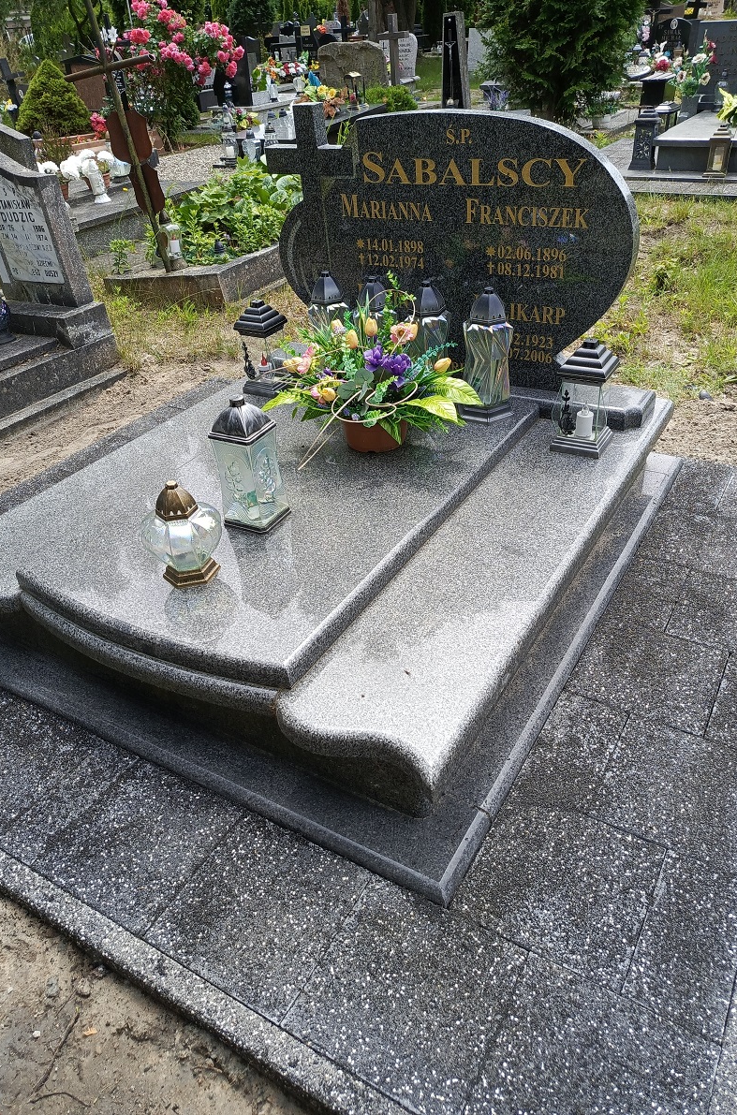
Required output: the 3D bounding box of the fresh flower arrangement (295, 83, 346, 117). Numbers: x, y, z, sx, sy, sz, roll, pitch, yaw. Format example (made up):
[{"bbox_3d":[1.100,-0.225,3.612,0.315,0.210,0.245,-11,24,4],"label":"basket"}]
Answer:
[{"bbox_3d":[-0.537,-5.142,8.700,0.530,0.330,0.420,7,36,17],"label":"fresh flower arrangement"}]

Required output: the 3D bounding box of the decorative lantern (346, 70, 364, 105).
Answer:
[{"bbox_3d":[-0.154,-5.532,9.100,0.170,0.350,0.170,7,36,17],"label":"decorative lantern"}]

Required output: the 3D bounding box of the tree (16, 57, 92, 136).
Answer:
[{"bbox_3d":[-4.558,-6.660,11.200,1.050,1.000,1.050,15,39,27],"label":"tree"}]

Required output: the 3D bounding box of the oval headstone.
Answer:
[{"bbox_3d":[0.253,-1.115,2.784,1.390,0.933,0.088,15,40,27],"label":"oval headstone"}]

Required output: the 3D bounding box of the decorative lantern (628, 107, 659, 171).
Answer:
[{"bbox_3d":[2.661,-4.018,7.423,0.235,0.490,0.235,16,39,27],"label":"decorative lantern"}]

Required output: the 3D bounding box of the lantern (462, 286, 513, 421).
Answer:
[{"bbox_3d":[0.419,-0.726,2.736,0.205,0.443,0.215,1,35,8],"label":"lantern"}]

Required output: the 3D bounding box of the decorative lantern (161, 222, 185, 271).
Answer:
[{"bbox_3d":[-1.359,-2.178,5.368,0.155,0.270,0.155,-12,35,-9],"label":"decorative lantern"}]

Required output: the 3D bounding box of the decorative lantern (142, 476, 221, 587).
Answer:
[{"bbox_3d":[-0.494,-0.074,2.047,0.212,0.281,0.212,-14,35,-13],"label":"decorative lantern"}]

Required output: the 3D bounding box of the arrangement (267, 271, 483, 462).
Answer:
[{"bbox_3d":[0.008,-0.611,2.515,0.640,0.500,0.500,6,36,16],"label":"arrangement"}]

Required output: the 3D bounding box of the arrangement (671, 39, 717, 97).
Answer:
[{"bbox_3d":[3.582,-5.388,8.523,0.500,0.500,0.420,8,36,18],"label":"arrangement"}]

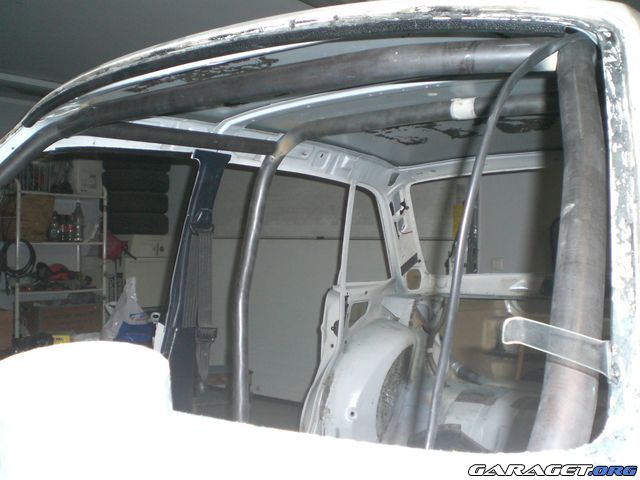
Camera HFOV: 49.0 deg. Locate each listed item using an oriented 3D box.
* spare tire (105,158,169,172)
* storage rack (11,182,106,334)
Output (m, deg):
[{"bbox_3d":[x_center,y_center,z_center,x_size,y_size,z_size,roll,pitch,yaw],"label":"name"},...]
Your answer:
[{"bbox_3d":[-1.700,-0.700,6.480,0.600,0.190,0.600,1,0,-14],"label":"spare tire"},{"bbox_3d":[-2.280,0.345,5.940,0.460,1.650,0.780,0,0,43],"label":"storage rack"}]

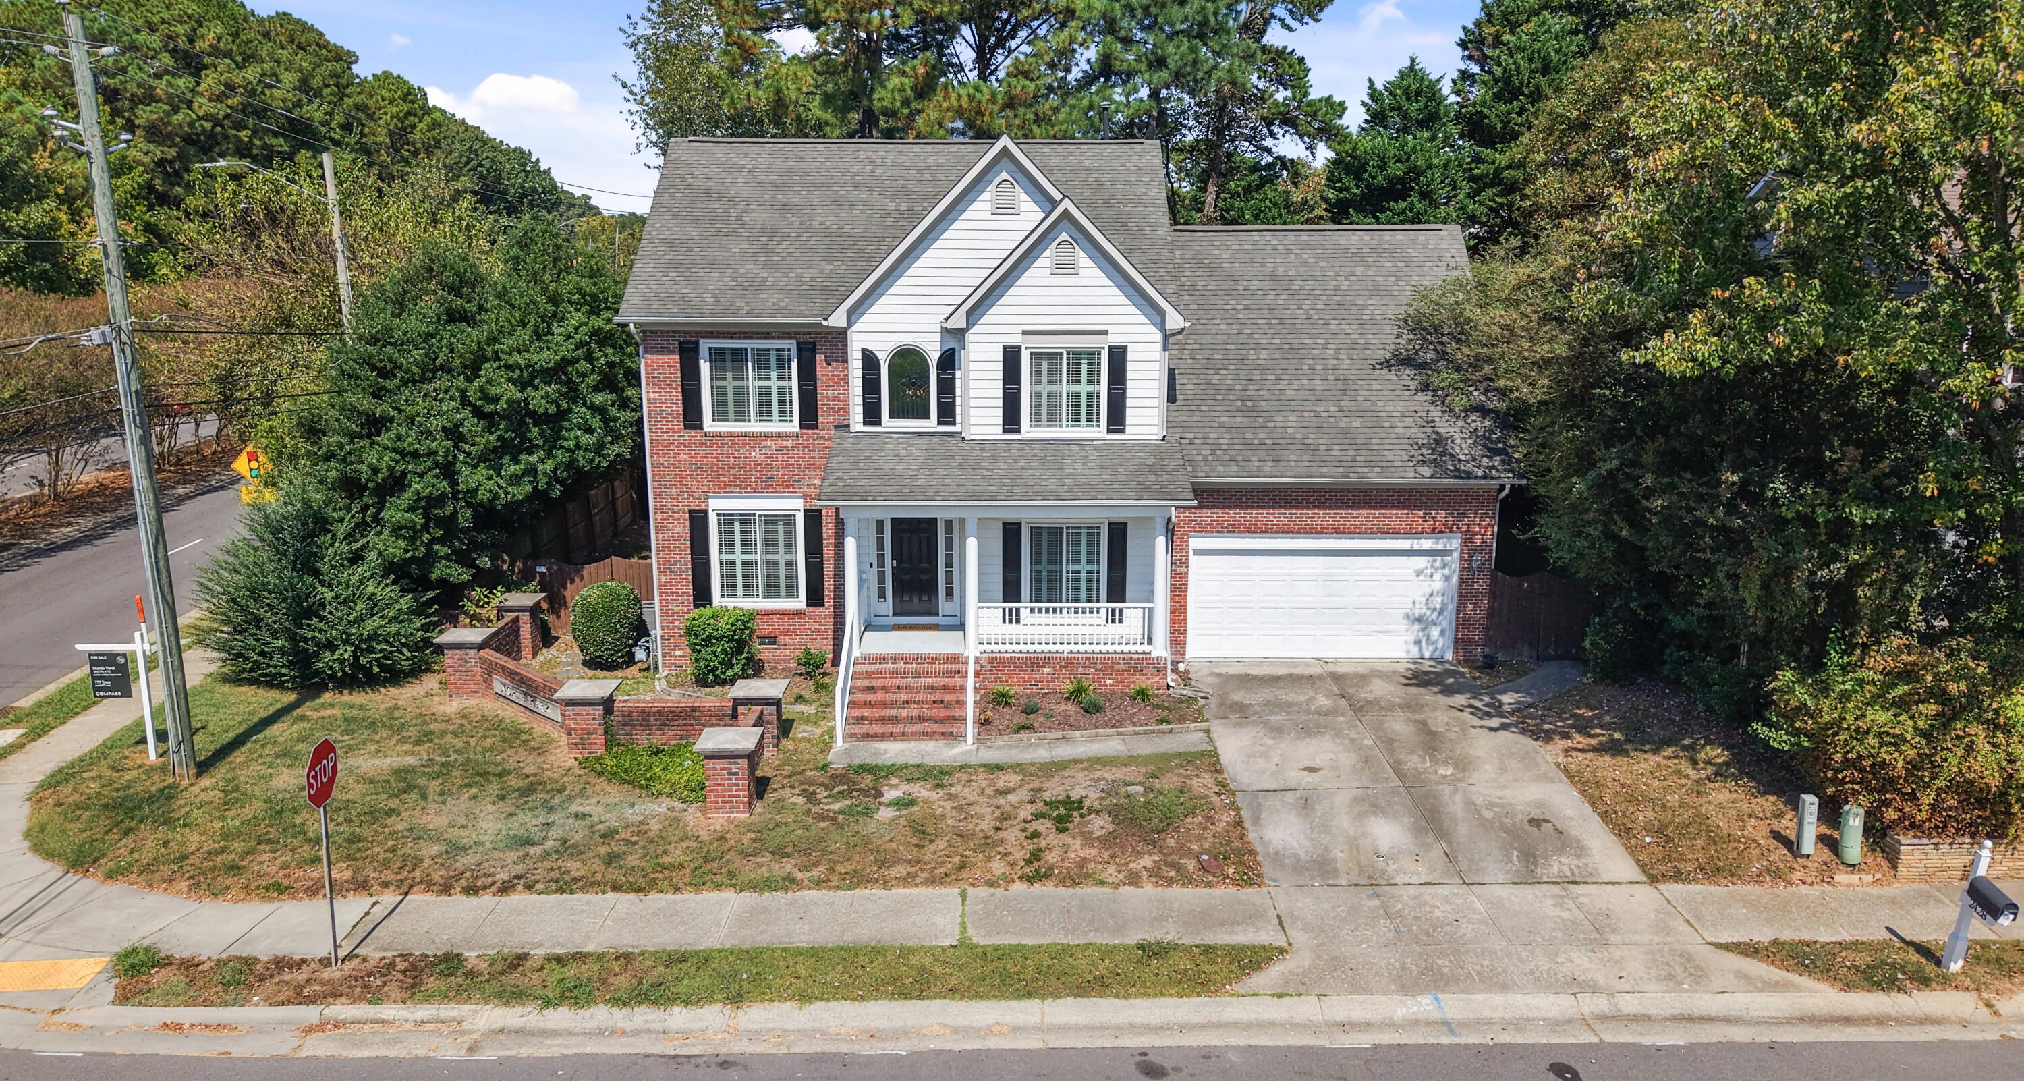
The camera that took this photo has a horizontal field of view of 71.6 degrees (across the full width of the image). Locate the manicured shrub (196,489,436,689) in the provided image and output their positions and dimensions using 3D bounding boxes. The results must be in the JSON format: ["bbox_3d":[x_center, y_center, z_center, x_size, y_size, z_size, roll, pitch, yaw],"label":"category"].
[{"bbox_3d":[-13.675,0.756,27.731,4.550,3.350,3.700,0,13,0],"label":"manicured shrub"}]

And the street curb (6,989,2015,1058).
[{"bbox_3d":[0.000,5.322,15.623,21.900,0.200,0.850,0,13,0],"label":"street curb"}]

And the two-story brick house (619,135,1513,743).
[{"bbox_3d":[1.125,-2.885,28.276,16.150,10.100,11.200,0,13,0],"label":"two-story brick house"}]

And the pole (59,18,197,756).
[{"bbox_3d":[-13.300,-1.887,21.178,0.420,11.650,0.420,0,13,0],"label":"pole"}]

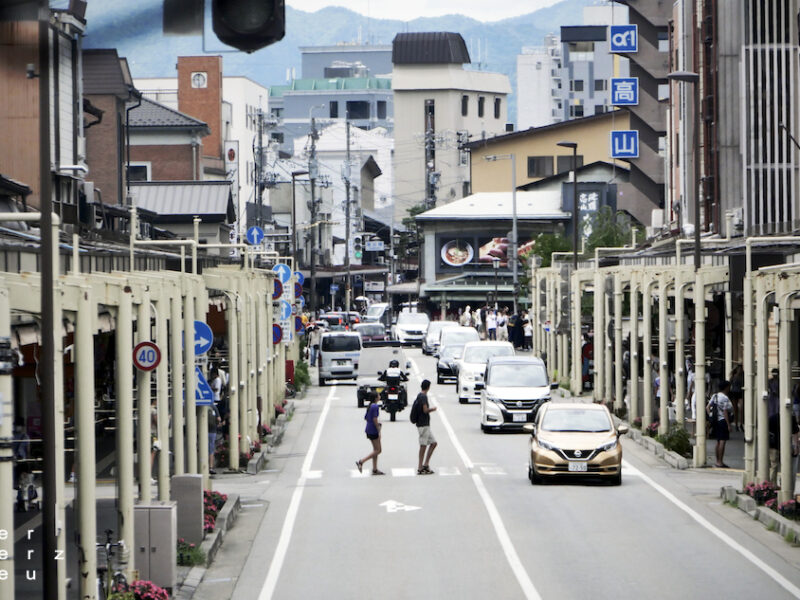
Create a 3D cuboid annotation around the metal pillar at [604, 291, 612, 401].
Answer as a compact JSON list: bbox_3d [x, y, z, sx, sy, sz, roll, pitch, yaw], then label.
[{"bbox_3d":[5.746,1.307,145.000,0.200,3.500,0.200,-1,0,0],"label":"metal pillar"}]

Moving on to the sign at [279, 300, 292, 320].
[{"bbox_3d":[-3.568,0.328,160.000,0.600,0.600,0.060,0,0,0],"label":"sign"}]

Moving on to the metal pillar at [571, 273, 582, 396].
[{"bbox_3d":[5.526,1.062,164.500,0.240,3.840,0.210,-1,0,0],"label":"metal pillar"}]

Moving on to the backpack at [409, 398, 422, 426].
[{"bbox_3d":[0.323,2.211,104.500,0.230,0.460,0.310,-1,0,0],"label":"backpack"}]

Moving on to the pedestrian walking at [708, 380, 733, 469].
[{"bbox_3d":[6.245,2.428,103.000,0.380,1.690,0.480,-1,0,-44],"label":"pedestrian walking"}]

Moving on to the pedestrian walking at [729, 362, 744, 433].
[{"bbox_3d":[7.942,2.300,124.000,0.420,1.565,0.360,0,0,26],"label":"pedestrian walking"}]

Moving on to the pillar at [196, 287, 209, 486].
[{"bbox_3d":[-3.458,1.492,92.500,0.220,3.680,0.220,0,0,0],"label":"pillar"}]

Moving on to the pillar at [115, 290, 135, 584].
[{"bbox_3d":[-3.328,1.652,64.000,0.190,3.600,0.190,0,0,0],"label":"pillar"}]

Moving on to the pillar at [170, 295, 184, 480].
[{"bbox_3d":[-3.300,1.497,78.500,0.145,3.337,0.145,-1,0,0],"label":"pillar"}]

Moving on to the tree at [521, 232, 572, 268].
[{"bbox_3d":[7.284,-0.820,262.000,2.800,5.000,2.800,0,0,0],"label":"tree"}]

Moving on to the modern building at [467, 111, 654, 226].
[{"bbox_3d":[9.991,-4.700,328.000,11.600,13.800,13.000,0,0,0],"label":"modern building"}]

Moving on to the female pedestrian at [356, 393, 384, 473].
[{"bbox_3d":[-0.585,2.634,104.500,0.540,1.630,0.440,-1,0,0],"label":"female pedestrian"}]

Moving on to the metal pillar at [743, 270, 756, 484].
[{"bbox_3d":[6.011,1.348,90.500,0.200,3.710,0.180,-1,0,0],"label":"metal pillar"}]

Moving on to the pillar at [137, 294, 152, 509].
[{"bbox_3d":[-3.348,1.642,69.500,0.170,3.580,0.170,0,0,0],"label":"pillar"}]

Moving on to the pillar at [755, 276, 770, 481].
[{"bbox_3d":[6.002,1.387,87.000,0.170,3.550,0.170,-1,0,0],"label":"pillar"}]

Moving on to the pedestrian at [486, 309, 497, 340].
[{"bbox_3d":[4.463,1.317,257.000,0.500,1.720,0.330,0,0,0],"label":"pedestrian"}]

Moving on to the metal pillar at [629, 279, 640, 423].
[{"bbox_3d":[5.838,1.293,131.000,0.220,3.620,0.220,-1,0,0],"label":"metal pillar"}]

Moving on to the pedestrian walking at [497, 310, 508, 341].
[{"bbox_3d":[4.789,1.223,245.000,0.500,1.730,0.380,-1,0,-3],"label":"pedestrian walking"}]

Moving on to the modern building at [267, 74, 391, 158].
[{"bbox_3d":[-4.281,-12.838,620.746,17.901,25.932,15.000,0,0,27],"label":"modern building"}]

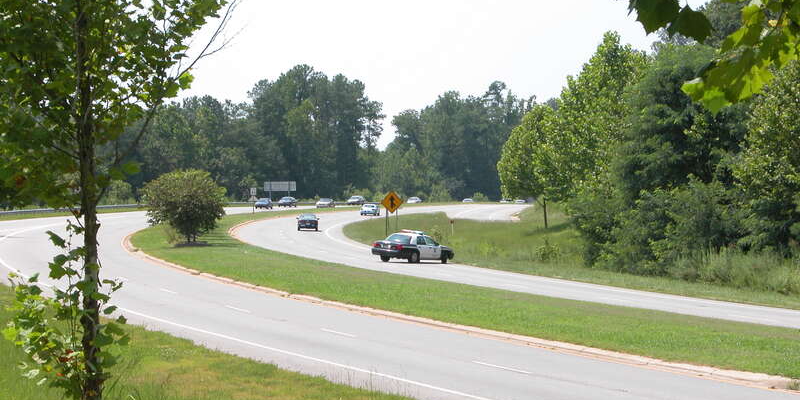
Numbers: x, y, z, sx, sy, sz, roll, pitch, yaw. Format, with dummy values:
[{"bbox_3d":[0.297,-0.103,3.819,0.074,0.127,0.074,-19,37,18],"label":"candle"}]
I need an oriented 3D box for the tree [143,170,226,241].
[{"bbox_3d":[-13.595,0.366,156.000,5.300,4.700,5.200,0,0,0],"label":"tree"}]

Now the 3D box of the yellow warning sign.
[{"bbox_3d":[-0.624,0.158,186.000,1.660,1.660,0.050,0,0,-6],"label":"yellow warning sign"}]

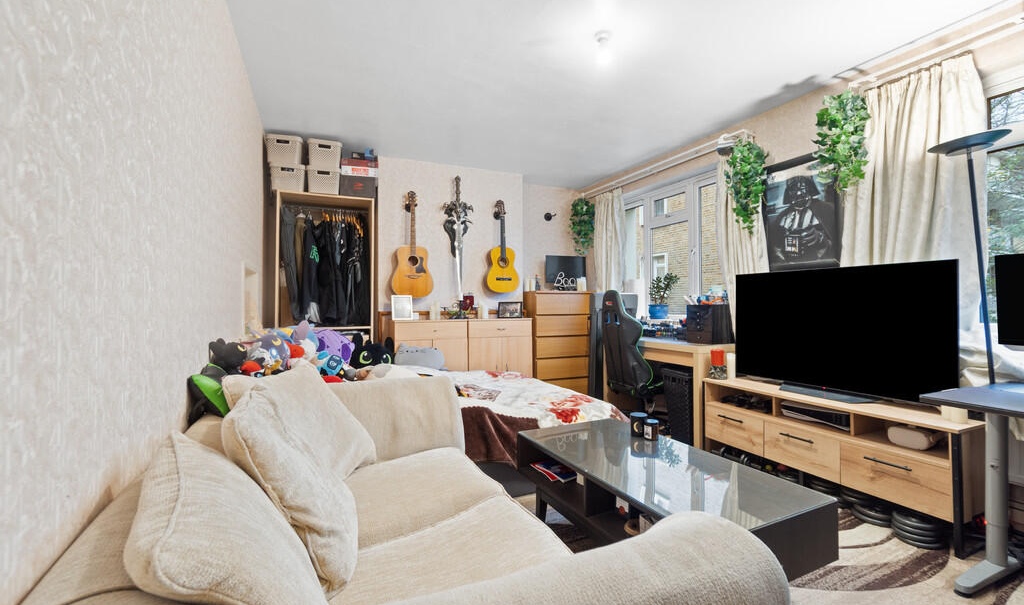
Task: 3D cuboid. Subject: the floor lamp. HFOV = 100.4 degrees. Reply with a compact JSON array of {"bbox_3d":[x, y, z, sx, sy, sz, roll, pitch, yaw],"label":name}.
[{"bbox_3d":[2.030,0.180,1.860,0.280,1.840,0.280,0,0,-25],"label":"floor lamp"}]

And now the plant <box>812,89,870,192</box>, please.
[{"bbox_3d":[1.917,-0.940,2.481,0.180,0.560,0.230,0,0,-25],"label":"plant"}]

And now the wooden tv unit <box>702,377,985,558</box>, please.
[{"bbox_3d":[1.860,0.855,2.584,0.390,0.555,1.353,0,0,-25],"label":"wooden tv unit"}]

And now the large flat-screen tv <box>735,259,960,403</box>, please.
[{"bbox_3d":[1.941,0.184,2.650,0.202,0.786,1.222,0,0,-25],"label":"large flat-screen tv"}]

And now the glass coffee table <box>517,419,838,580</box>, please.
[{"bbox_3d":[0.575,0.907,1.852,0.619,0.450,1.159,0,0,-27],"label":"glass coffee table"}]

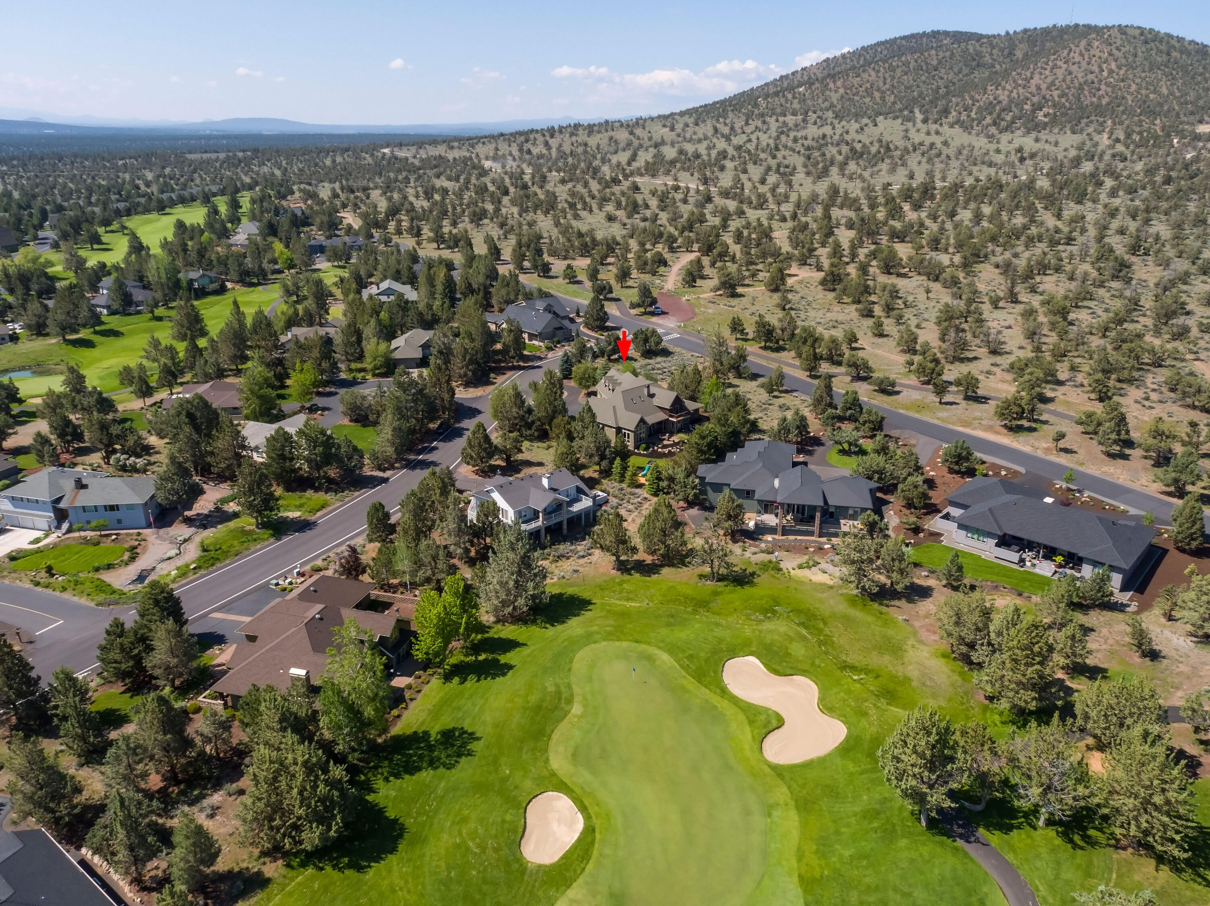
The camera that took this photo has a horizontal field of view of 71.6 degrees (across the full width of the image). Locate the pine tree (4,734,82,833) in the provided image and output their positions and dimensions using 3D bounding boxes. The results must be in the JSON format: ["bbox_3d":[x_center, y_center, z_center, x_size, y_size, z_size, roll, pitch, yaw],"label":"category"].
[{"bbox_3d":[-51.430,29.470,75.860,6.500,9.850,6.500,0,21,0],"label":"pine tree"}]

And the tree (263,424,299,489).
[{"bbox_3d":[-58.870,0.570,152.320,6.160,10.730,6.160,0,21,0],"label":"tree"}]

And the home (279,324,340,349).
[{"bbox_3d":[-86.220,-34.110,243.670,17.000,6.000,14.000,0,21,0],"label":"home"}]

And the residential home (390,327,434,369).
[{"bbox_3d":[-51.150,-28.020,227.430,13.500,6.500,17.000,0,21,0],"label":"residential home"}]

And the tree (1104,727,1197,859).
[{"bbox_3d":[47.430,29.300,72.510,7.850,12.600,7.850,0,21,0],"label":"tree"}]

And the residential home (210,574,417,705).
[{"bbox_3d":[-34.740,22.530,102.690,20.580,5.880,24.500,6,22,16],"label":"residential home"}]

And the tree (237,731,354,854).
[{"bbox_3d":[-27.910,30.710,75.800,10.250,11.560,10.250,0,21,0],"label":"tree"}]

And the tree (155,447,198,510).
[{"bbox_3d":[-69.150,4.890,135.120,6.400,12.440,6.400,0,21,0],"label":"tree"}]

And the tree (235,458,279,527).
[{"bbox_3d":[-55.318,6.408,133.455,6.566,11.873,6.566,0,22,0],"label":"tree"}]

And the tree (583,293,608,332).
[{"bbox_3d":[-2.996,-43.962,259.343,7.656,10.902,7.656,0,22,0],"label":"tree"}]

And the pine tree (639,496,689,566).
[{"bbox_3d":[8.434,11.003,121.181,7.022,10.361,7.022,0,22,0],"label":"pine tree"}]

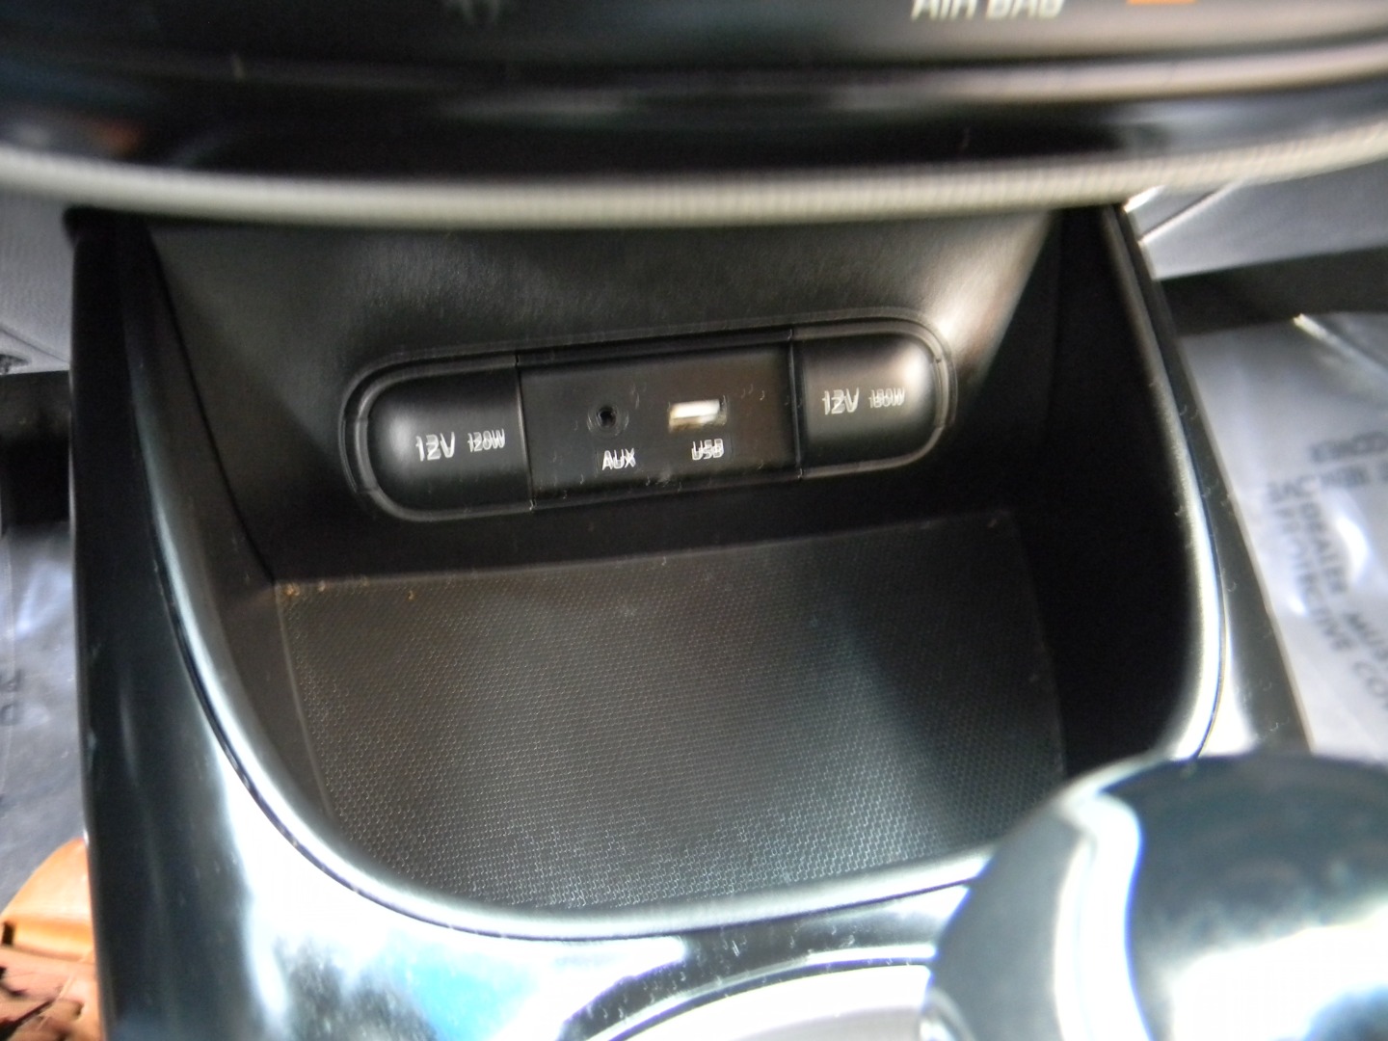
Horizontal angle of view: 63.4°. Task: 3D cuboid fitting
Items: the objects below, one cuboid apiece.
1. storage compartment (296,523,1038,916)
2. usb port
[{"bbox_3d":[0.000,0.038,0.219,0.163,0.003,0.088,-6,46,-8],"label":"storage compartment"},{"bbox_3d":[0.000,-0.023,0.246,0.013,0.006,0.009,-6,13,-8],"label":"usb port"}]

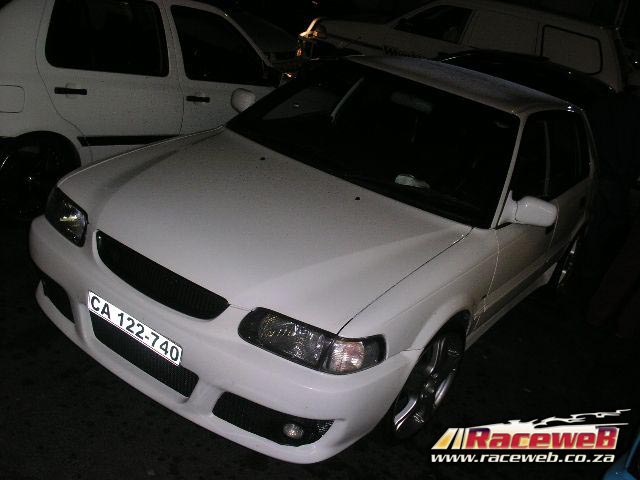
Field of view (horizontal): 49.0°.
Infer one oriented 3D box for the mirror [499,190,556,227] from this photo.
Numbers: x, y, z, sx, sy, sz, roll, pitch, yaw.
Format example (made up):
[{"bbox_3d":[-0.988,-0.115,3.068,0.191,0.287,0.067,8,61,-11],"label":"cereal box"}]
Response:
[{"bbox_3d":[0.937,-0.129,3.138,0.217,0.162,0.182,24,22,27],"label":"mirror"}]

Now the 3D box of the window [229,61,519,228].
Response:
[{"bbox_3d":[0.317,-0.582,3.542,1.485,0.121,0.879,24,55,27],"label":"window"}]

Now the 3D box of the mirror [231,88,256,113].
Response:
[{"bbox_3d":[-0.452,-0.754,3.908,0.217,0.162,0.182,24,22,27],"label":"mirror"}]

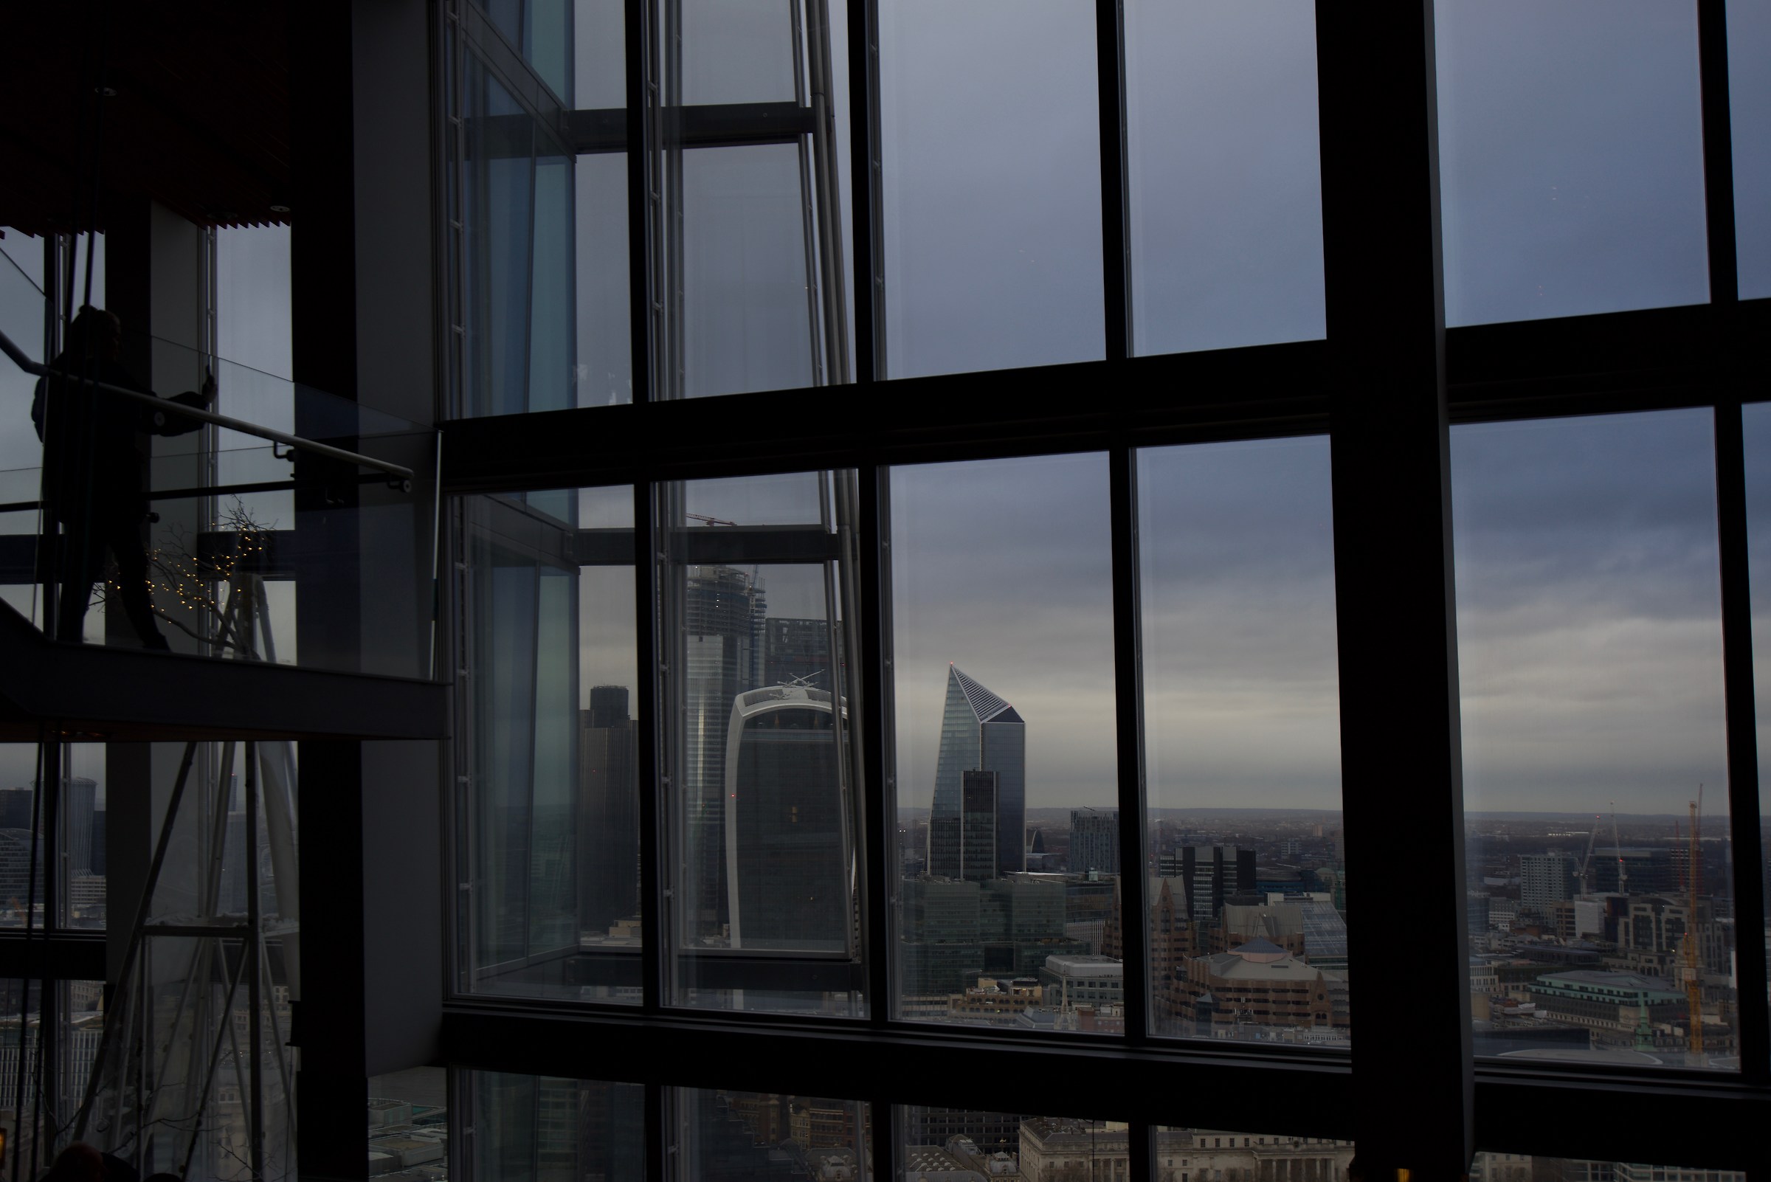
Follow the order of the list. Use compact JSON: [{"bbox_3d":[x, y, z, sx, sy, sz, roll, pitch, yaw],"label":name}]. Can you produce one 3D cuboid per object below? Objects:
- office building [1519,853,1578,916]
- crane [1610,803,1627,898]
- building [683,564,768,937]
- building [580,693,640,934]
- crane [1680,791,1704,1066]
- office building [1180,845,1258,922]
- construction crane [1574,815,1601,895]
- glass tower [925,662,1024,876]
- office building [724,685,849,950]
[{"bbox_3d":[547.790,253.180,1424.050,24.000,69.600,37.000,7,-10,-44],"label":"office building"},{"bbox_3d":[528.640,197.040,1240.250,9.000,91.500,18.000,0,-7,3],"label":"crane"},{"bbox_3d":[-109.290,110.670,1119.570,63.000,264.400,55.000,1,-7,-5],"label":"building"},{"bbox_3d":[-189.880,158.150,1182.520,46.000,184.300,46.000,2,-7,-9],"label":"building"},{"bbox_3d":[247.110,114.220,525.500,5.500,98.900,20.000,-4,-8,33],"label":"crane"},{"bbox_3d":[215.360,206.750,1122.810,52.000,78.000,40.000,-1,-7,11],"label":"office building"},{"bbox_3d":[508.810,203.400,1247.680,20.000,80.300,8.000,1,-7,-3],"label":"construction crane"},{"bbox_3d":[53.070,135.860,994.430,53.000,188.300,38.000,-1,-7,15],"label":"glass tower"},{"bbox_3d":[-41.180,122.410,764.660,61.000,160.800,47.000,1,-7,-8],"label":"office building"}]

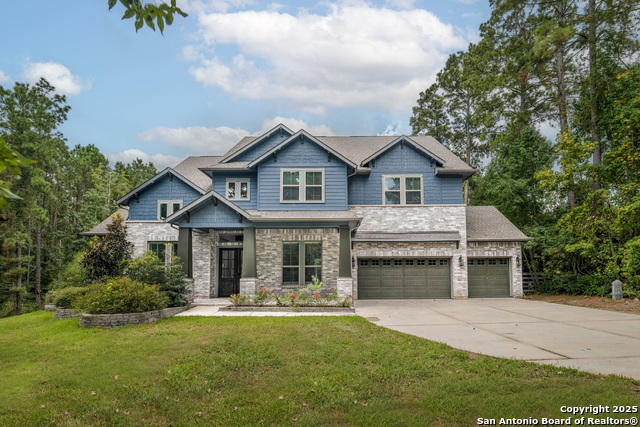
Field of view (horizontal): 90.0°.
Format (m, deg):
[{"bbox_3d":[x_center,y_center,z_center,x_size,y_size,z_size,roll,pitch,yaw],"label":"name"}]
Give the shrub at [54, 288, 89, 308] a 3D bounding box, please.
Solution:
[{"bbox_3d":[-11.000,3.780,14.300,1.850,1.000,1.600,0,-3,0],"label":"shrub"}]

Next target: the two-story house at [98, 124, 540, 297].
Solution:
[{"bbox_3d":[-1.100,0.100,21.400,24.000,9.400,12.500,0,-3,1],"label":"two-story house"}]

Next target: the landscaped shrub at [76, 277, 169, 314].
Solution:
[{"bbox_3d":[-7.350,3.100,12.000,3.100,1.350,2.100,0,-3,0],"label":"landscaped shrub"}]

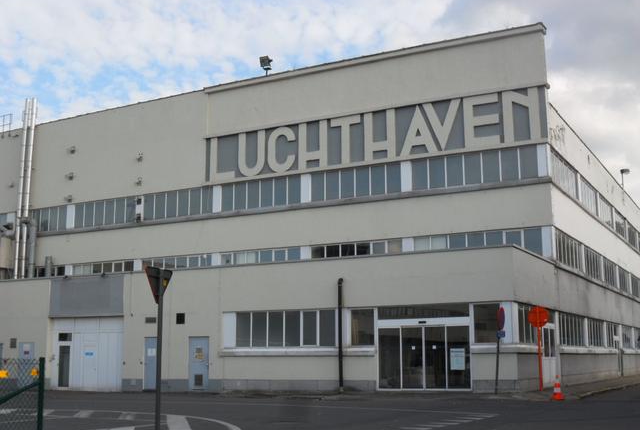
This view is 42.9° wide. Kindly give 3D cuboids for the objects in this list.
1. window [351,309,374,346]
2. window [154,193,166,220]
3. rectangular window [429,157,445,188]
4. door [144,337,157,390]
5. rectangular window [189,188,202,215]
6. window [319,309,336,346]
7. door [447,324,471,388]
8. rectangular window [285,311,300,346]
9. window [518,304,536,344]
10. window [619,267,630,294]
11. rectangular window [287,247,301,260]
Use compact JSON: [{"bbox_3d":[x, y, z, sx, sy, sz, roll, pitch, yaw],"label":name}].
[{"bbox_3d":[1.574,4.110,29.779,1.030,1.390,0.100,-6,-11,28],"label":"window"},{"bbox_3d":[-8.754,-0.466,44.576,0.800,1.500,0.100,-6,-11,28],"label":"window"},{"bbox_3d":[5.338,-1.869,36.850,0.811,1.407,0.100,-6,-11,28],"label":"rectangular window"},{"bbox_3d":[-7.377,6.542,35.819,0.814,2.274,0.100,-6,-11,28],"label":"door"},{"bbox_3d":[-6.693,-0.707,43.936,0.825,1.540,0.150,-6,-11,27],"label":"rectangular window"},{"bbox_3d":[0.322,4.693,33.823,0.813,1.493,0.120,-6,-11,30],"label":"window"},{"bbox_3d":[4.817,4.964,28.241,0.900,2.230,0.080,-6,-11,28],"label":"door"},{"bbox_3d":[-1.024,4.420,31.506,0.719,1.372,0.100,-6,-11,28],"label":"rectangular window"},{"bbox_3d":[7.455,3.937,29.143,0.100,1.333,2.508,-6,-11,28],"label":"window"},{"bbox_3d":[21.142,4.543,56.400,0.150,1.427,4.912,-5,-11,28],"label":"window"},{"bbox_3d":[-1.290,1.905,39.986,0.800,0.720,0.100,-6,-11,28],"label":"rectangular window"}]

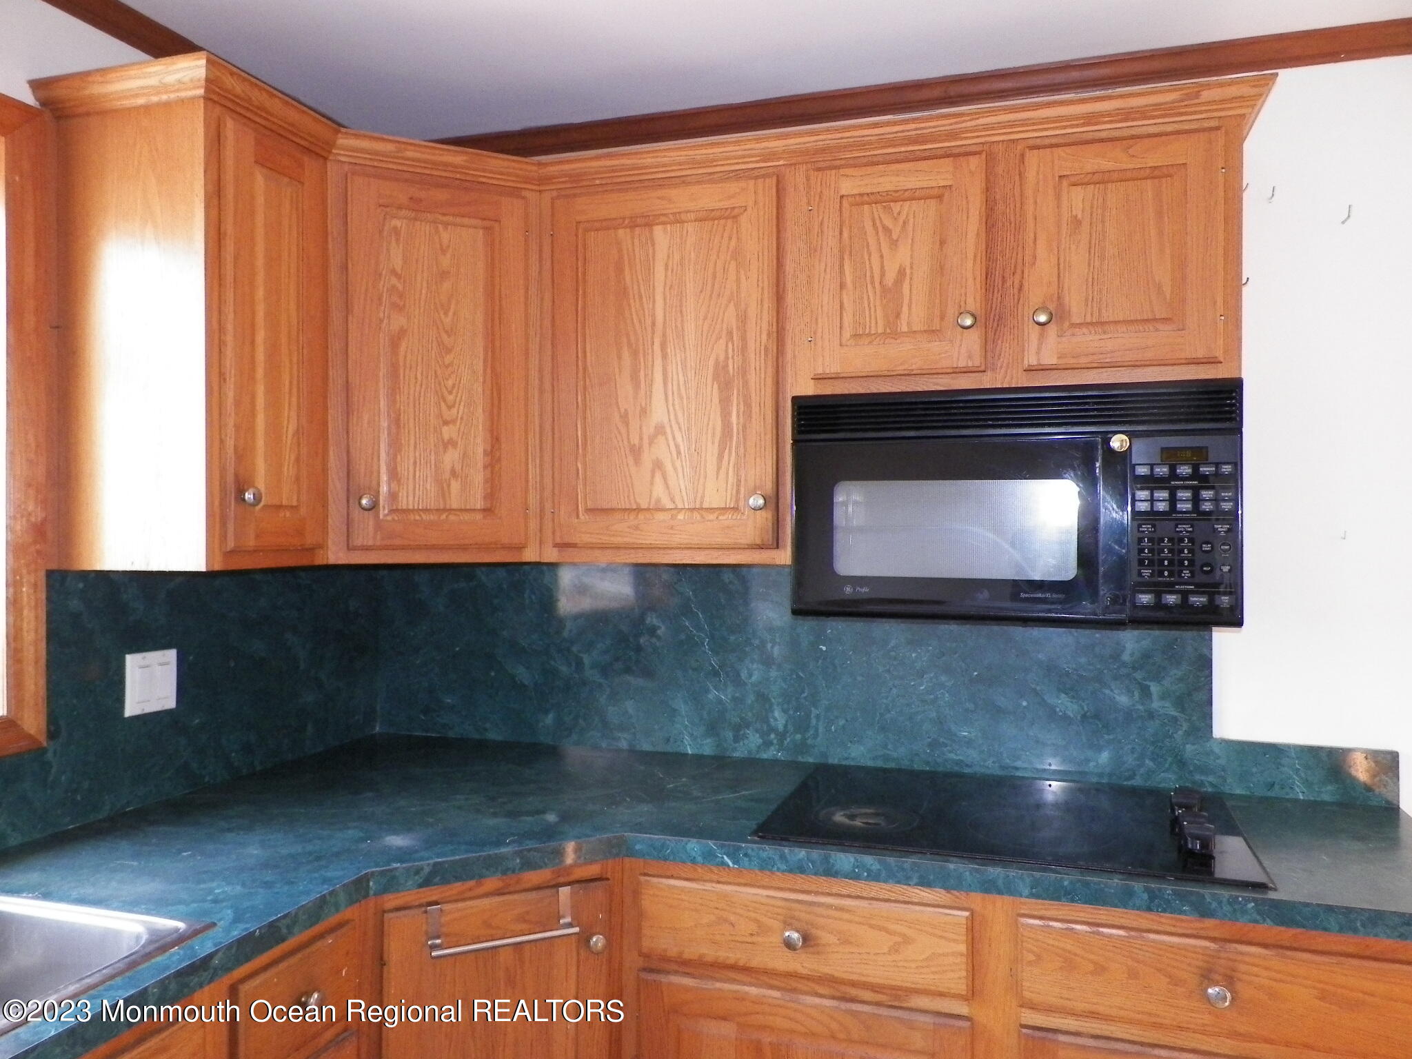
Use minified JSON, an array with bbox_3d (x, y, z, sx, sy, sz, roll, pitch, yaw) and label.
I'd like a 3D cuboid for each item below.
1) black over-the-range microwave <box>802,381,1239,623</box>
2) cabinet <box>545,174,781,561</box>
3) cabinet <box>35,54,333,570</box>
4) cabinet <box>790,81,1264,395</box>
[{"bbox_3d":[0.577,-0.045,1.962,0.753,0.406,0.383,0,0,18],"label":"black over-the-range microwave"},{"bbox_3d":[-0.050,-0.320,2.184,0.528,0.773,0.335,0,0,18],"label":"cabinet"},{"bbox_3d":[-0.902,-0.339,1.819,0.345,0.814,0.325,0,0,18],"label":"cabinet"},{"bbox_3d":[0.591,-0.497,1.972,0.806,0.499,0.350,0,0,18],"label":"cabinet"}]

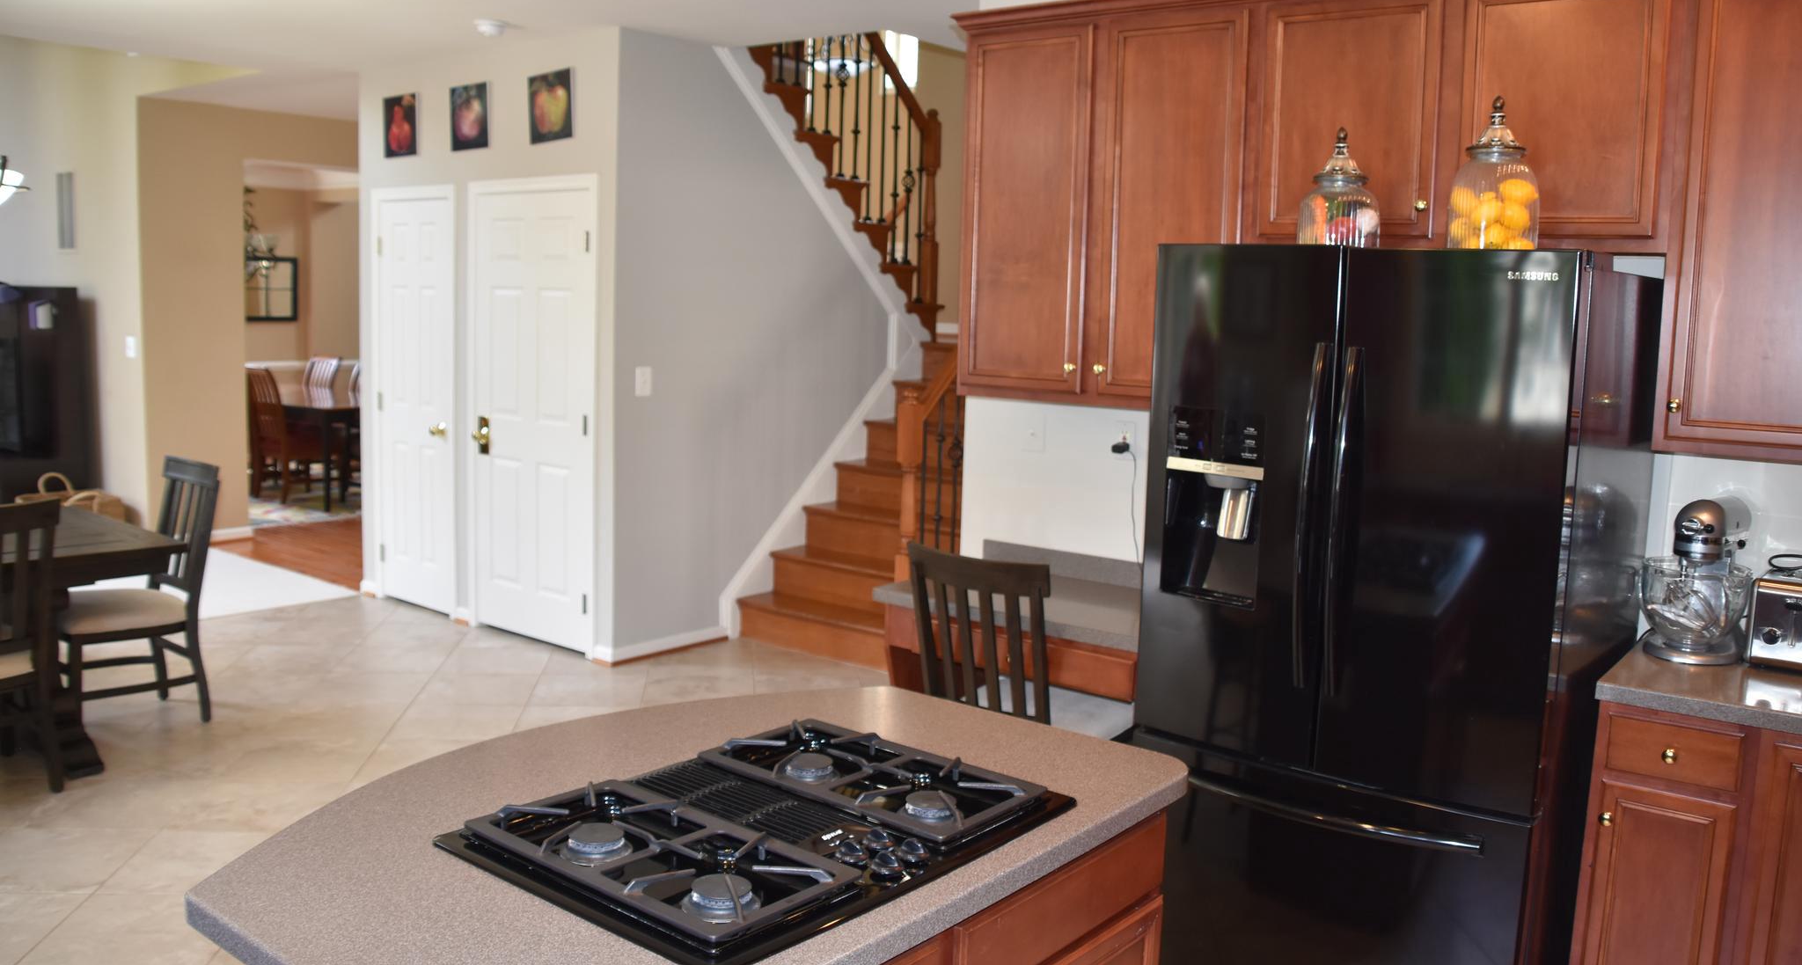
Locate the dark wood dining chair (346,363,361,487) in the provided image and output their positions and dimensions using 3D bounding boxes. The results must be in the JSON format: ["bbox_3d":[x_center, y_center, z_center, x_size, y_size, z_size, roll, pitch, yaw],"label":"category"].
[{"bbox_3d":[-4.715,-0.488,11.340,0.480,1.010,0.560,8,9,38],"label":"dark wood dining chair"}]

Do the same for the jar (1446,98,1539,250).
[{"bbox_3d":[1.262,-0.634,2.876,0.197,0.370,0.197,8,9,38],"label":"jar"}]

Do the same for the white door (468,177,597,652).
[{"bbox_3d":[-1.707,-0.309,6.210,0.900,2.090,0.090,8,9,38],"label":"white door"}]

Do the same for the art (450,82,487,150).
[{"bbox_3d":[-1.995,-1.693,6.288,0.287,0.288,0.026,8,9,38],"label":"art"}]

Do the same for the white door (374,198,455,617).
[{"bbox_3d":[-2.438,-0.400,6.806,0.685,2.100,0.070,8,9,38],"label":"white door"}]

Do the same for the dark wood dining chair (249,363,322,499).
[{"bbox_3d":[-4.703,-0.369,10.425,0.480,1.010,0.560,8,9,38],"label":"dark wood dining chair"}]

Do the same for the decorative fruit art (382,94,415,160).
[{"bbox_3d":[-2.449,-1.747,6.641,0.280,0.288,0.026,8,9,38],"label":"decorative fruit art"}]

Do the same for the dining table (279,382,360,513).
[{"bbox_3d":[-4.748,-0.318,10.726,2.400,0.760,1.080,8,9,38],"label":"dining table"}]

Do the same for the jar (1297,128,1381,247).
[{"bbox_3d":[1.013,-0.663,3.114,0.180,0.302,0.180,2,7,0],"label":"jar"}]

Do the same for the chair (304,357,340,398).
[{"bbox_3d":[-5.127,-0.581,11.586,0.480,1.030,0.560,8,9,38],"label":"chair"}]

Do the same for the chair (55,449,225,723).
[{"bbox_3d":[-2.866,0.429,4.958,0.465,0.955,0.550,8,9,38],"label":"chair"}]

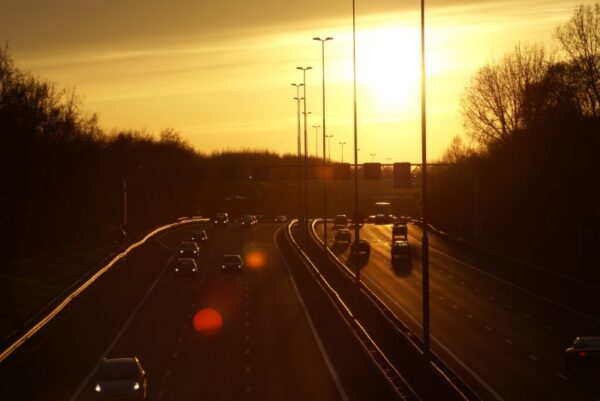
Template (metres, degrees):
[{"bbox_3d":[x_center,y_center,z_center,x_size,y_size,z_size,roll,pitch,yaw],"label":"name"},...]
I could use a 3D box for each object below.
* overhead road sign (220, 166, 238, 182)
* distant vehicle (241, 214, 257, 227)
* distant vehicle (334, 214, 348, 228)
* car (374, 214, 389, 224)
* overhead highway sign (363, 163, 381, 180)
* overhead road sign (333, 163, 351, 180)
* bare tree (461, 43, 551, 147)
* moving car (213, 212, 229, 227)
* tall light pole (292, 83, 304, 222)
[{"bbox_3d":[-8.044,-2.979,344.000,1.850,1.800,0.400,-1,1,-1],"label":"overhead road sign"},{"bbox_3d":[-7.242,3.065,428.000,1.800,1.600,4.400,-1,0,0],"label":"distant vehicle"},{"bbox_3d":[6.191,3.178,450.000,1.720,1.800,4.400,-1,0,0],"label":"distant vehicle"},{"bbox_3d":[13.134,3.118,485.000,1.850,1.650,4.500,-1,0,0],"label":"car"},{"bbox_3d":[8.285,-3.312,344.000,1.850,1.800,0.400,-1,1,-1],"label":"overhead highway sign"},{"bbox_3d":[4.813,-3.277,344.000,1.850,1.850,0.400,-1,1,-1],"label":"overhead road sign"},{"bbox_3d":[22.931,-7.811,335.000,10.000,19.500,9.500,-1,0,0],"label":"bare tree"},{"bbox_3d":[-11.325,2.878,432.000,1.800,1.850,4.500,-1,0,0],"label":"moving car"},{"bbox_3d":[-0.201,-7.280,465.000,1.950,21.600,0.400,-1,0,0],"label":"tall light pole"}]

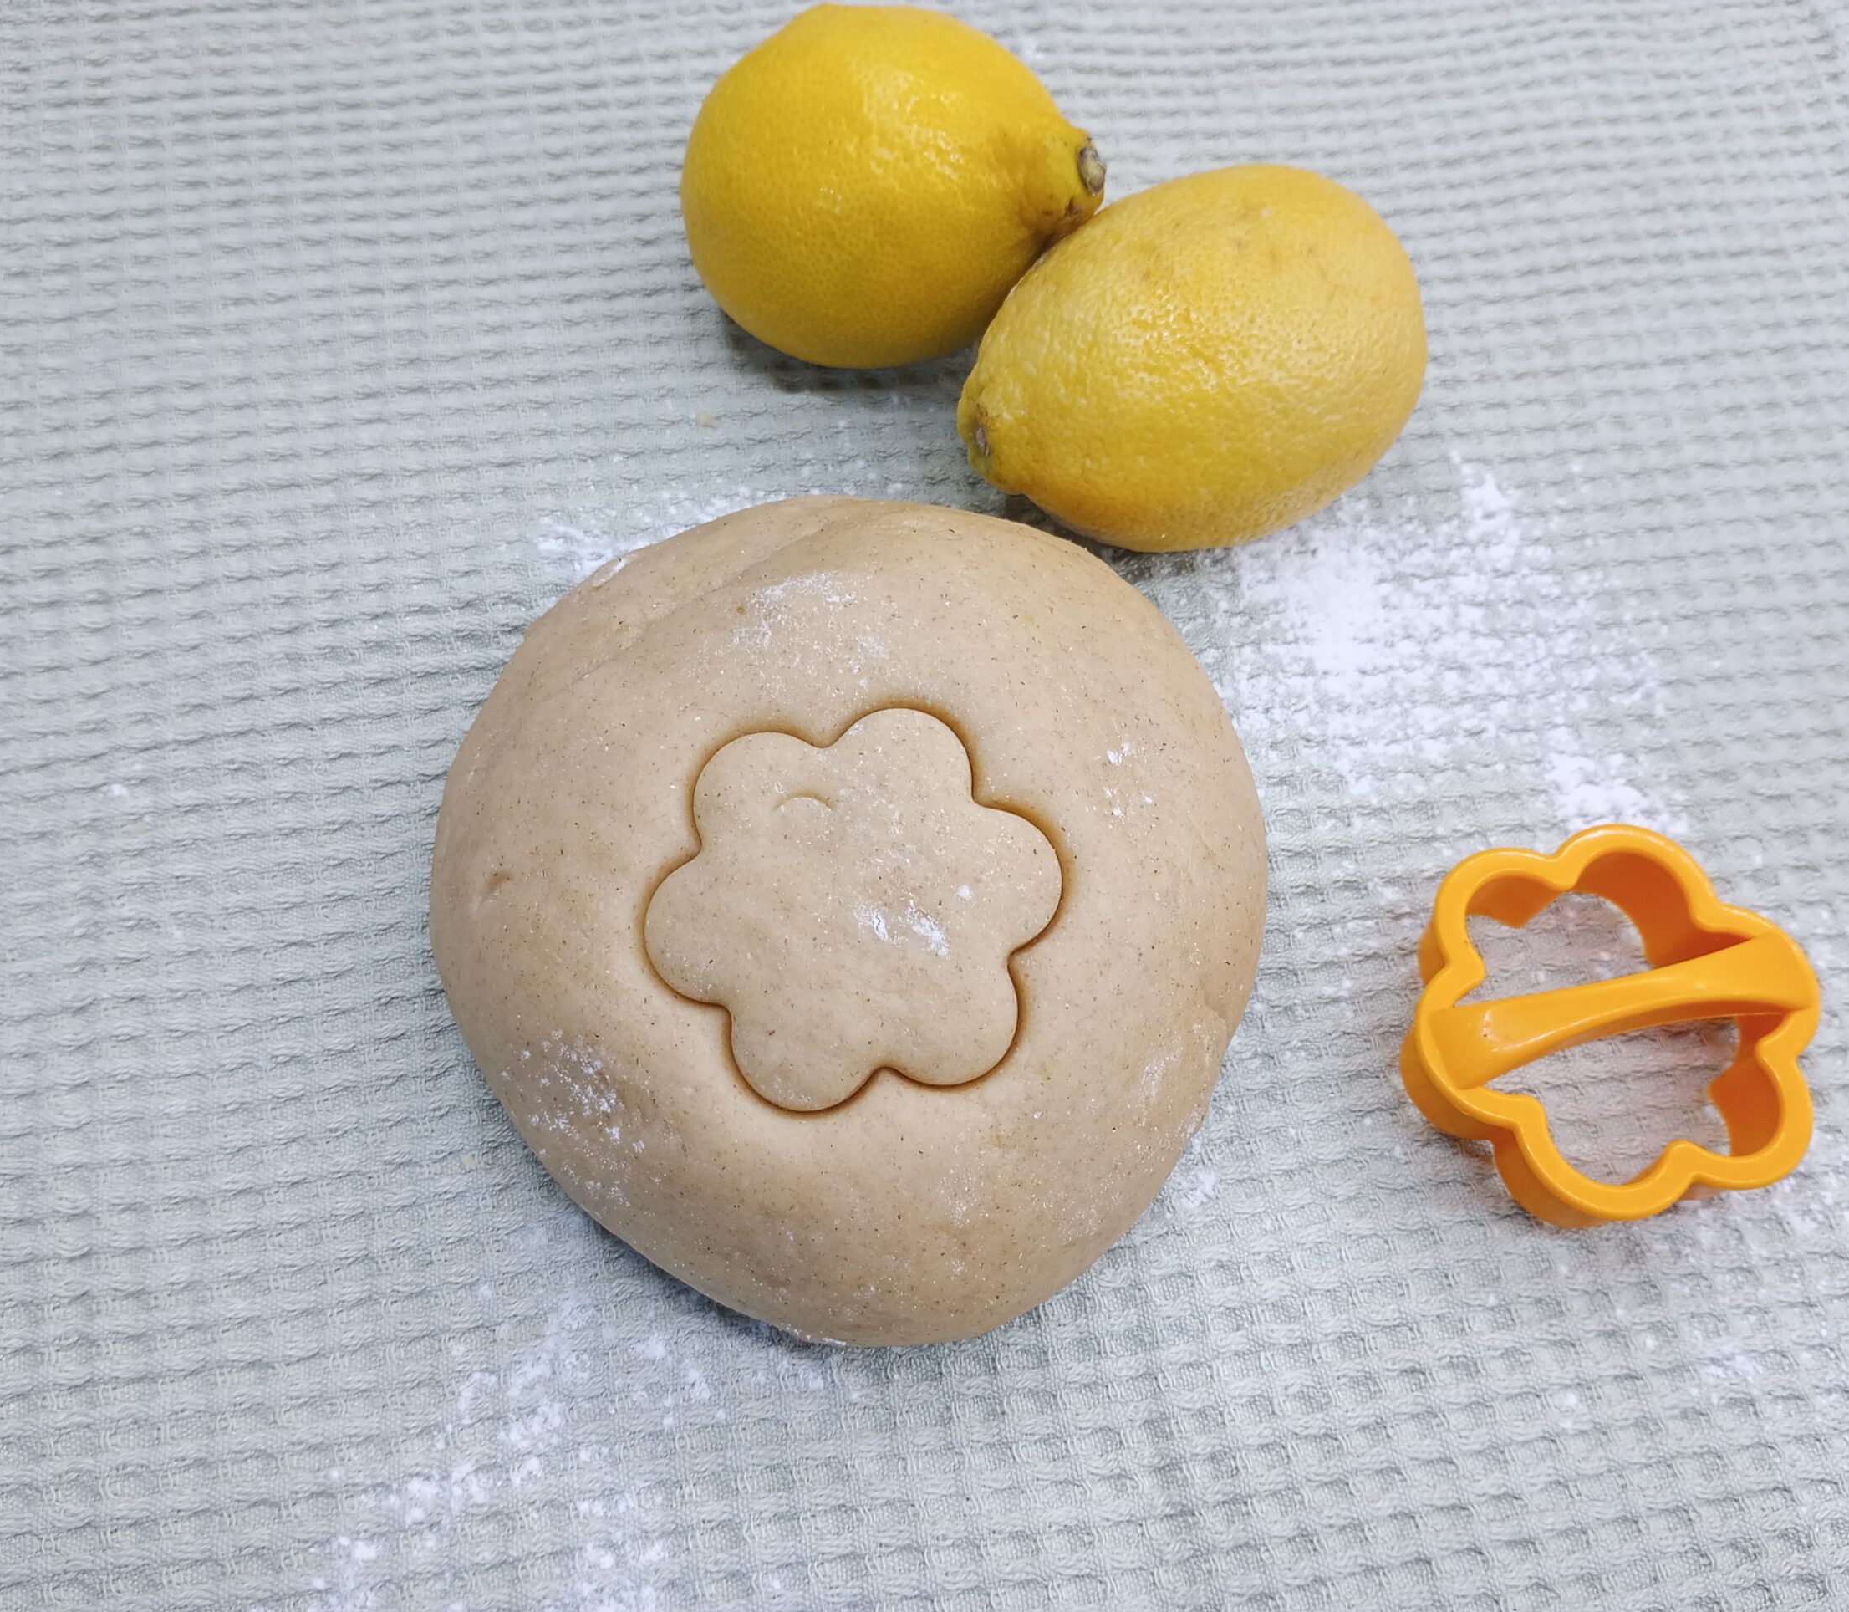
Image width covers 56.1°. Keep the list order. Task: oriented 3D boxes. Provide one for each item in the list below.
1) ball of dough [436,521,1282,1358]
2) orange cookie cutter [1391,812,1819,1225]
[{"bbox_3d":[-0.009,0.007,0.263,0.126,0.049,0.138,1,64,-2],"label":"ball of dough"},{"bbox_3d":[0.106,0.034,0.269,0.064,0.027,0.059,-12,66,-8],"label":"orange cookie cutter"}]

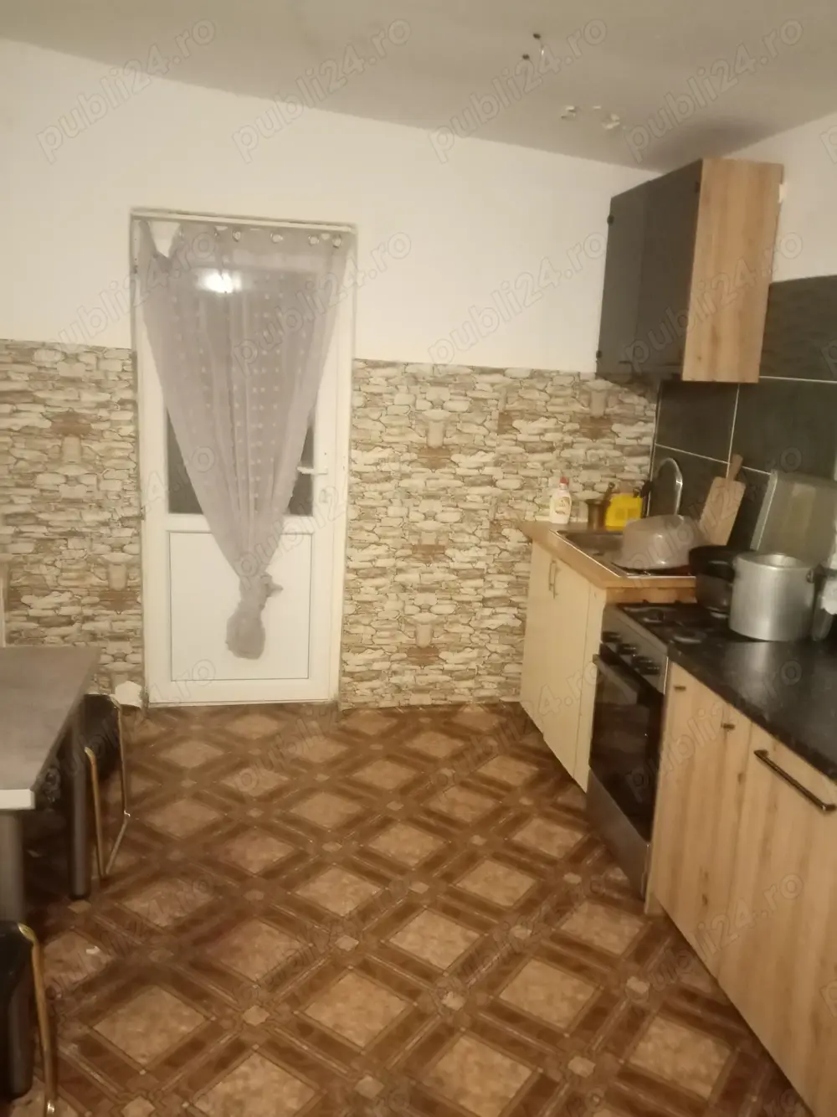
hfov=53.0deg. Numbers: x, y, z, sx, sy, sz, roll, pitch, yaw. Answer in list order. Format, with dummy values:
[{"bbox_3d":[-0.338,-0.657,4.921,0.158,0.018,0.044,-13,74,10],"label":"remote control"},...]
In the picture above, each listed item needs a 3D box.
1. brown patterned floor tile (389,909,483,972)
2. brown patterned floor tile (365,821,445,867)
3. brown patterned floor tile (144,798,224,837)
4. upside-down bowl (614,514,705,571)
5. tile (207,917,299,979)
[{"bbox_3d":[0.047,1.037,2.286,0.176,0.010,0.176,11,15,34],"label":"brown patterned floor tile"},{"bbox_3d":[-0.043,0.969,2.837,0.188,0.010,0.188,11,15,33],"label":"brown patterned floor tile"},{"bbox_3d":[-0.823,0.907,2.929,0.187,0.010,0.187,11,14,34],"label":"brown patterned floor tile"},{"bbox_3d":[0.902,-0.068,3.115,0.335,0.147,0.335,2,12,0],"label":"upside-down bowl"},{"bbox_3d":[-0.430,1.032,2.220,0.176,0.010,0.176,11,15,34],"label":"tile"}]

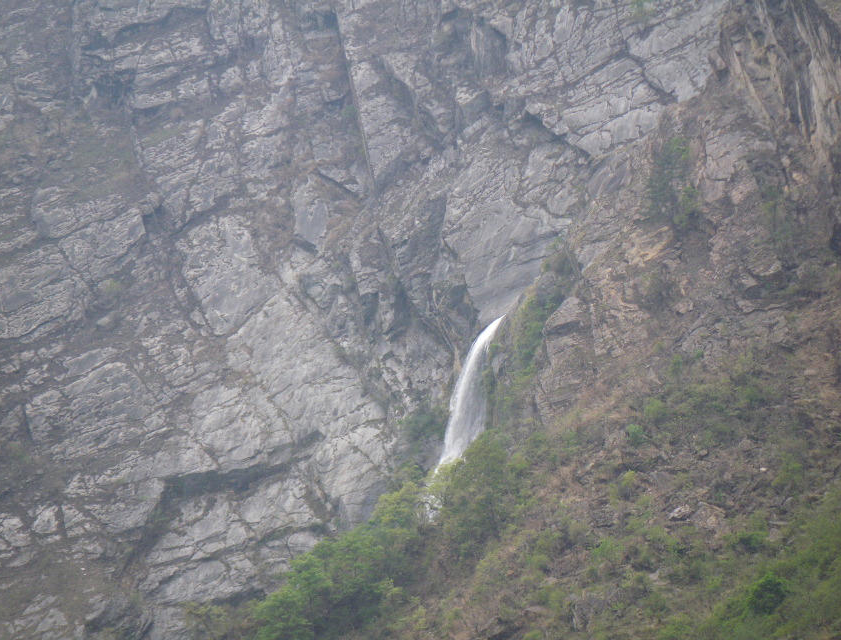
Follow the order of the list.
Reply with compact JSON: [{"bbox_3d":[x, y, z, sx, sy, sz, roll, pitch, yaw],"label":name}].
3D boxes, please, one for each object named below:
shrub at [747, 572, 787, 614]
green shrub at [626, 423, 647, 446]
[{"bbox_3d":[23.131,18.232,230.000,2.744,2.604,2.661,0,-10,0],"label":"shrub"},{"bbox_3d":[16.152,8.562,258.000,1.466,1.669,1.422,0,-10,0],"label":"green shrub"}]

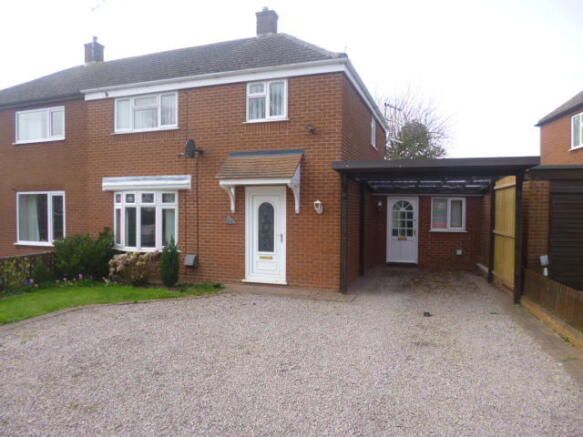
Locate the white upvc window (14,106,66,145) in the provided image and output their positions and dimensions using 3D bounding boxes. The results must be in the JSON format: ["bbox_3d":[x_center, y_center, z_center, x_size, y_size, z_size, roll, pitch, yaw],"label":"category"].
[{"bbox_3d":[-7.146,-2.631,11.495,1.900,0.920,0.100,1,2,20],"label":"white upvc window"}]

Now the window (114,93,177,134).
[{"bbox_3d":[-3.617,-2.594,10.014,1.870,0.900,0.110,0,-1,18],"label":"window"}]

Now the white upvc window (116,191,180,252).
[{"bbox_3d":[-3.635,0.058,9.837,1.870,1.430,0.330,0,-1,18],"label":"white upvc window"}]

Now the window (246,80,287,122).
[{"bbox_3d":[-0.571,-2.653,9.162,1.010,0.910,0.100,1,2,20],"label":"window"}]

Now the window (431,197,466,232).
[{"bbox_3d":[4.599,-0.102,11.815,0.970,1.000,0.100,1,2,20],"label":"window"}]

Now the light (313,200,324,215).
[{"bbox_3d":[0.581,-0.232,8.539,0.150,0.280,0.220,0,-1,18],"label":"light"}]

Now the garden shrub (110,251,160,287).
[{"bbox_3d":[-3.673,1.140,9.456,1.200,0.760,0.780,0,-1,18],"label":"garden shrub"}]

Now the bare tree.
[{"bbox_3d":[8.228,-3.801,26.905,4.900,9.430,4.700,1,2,20],"label":"bare tree"}]

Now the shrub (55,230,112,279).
[{"bbox_3d":[-5.235,0.923,10.219,1.420,1.200,1.120,1,2,20],"label":"shrub"}]

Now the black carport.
[{"bbox_3d":[3.350,0.215,9.988,3.700,2.650,5.000,0,-1,18],"label":"black carport"}]

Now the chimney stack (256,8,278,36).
[{"bbox_3d":[-0.789,-6.430,13.291,0.600,0.950,0.600,1,2,20],"label":"chimney stack"}]

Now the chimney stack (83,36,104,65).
[{"bbox_3d":[-7.439,-6.322,15.281,0.500,1.130,0.500,0,-1,18],"label":"chimney stack"}]

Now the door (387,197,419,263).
[{"bbox_3d":[3.383,0.355,12.261,0.950,2.030,0.100,1,2,20],"label":"door"}]

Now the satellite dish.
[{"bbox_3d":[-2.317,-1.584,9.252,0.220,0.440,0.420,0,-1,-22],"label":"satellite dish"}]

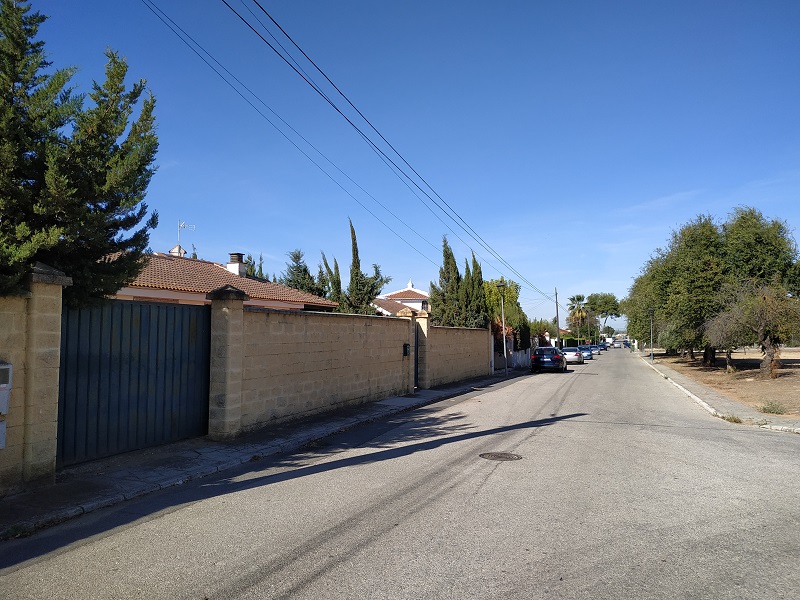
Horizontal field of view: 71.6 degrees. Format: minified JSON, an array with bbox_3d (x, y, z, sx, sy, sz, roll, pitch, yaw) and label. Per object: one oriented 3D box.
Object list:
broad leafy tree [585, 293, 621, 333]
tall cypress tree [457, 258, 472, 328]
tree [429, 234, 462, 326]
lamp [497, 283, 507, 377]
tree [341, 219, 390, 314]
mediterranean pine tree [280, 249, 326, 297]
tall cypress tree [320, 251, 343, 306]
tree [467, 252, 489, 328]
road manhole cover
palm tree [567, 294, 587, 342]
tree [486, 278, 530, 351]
[{"bbox_3d":[45.860,4.593,125.006,7.800,12.613,7.800,-2,-5,22],"label":"broad leafy tree"},{"bbox_3d":[2.930,0.767,24.812,0.950,5.292,0.950,-2,-5,22],"label":"tall cypress tree"},{"bbox_3d":[1.849,0.294,22.541,1.500,5.897,1.500,-2,-5,22],"label":"tree"},{"bbox_3d":[4.604,1.286,24.673,0.420,4.196,0.420,-2,-5,22],"label":"lamp"},{"bbox_3d":[-1.187,0.073,18.546,1.800,5.742,1.800,-2,-5,22],"label":"tree"},{"bbox_3d":[-5.444,0.463,30.049,2.900,6.680,2.900,-2,-5,22],"label":"mediterranean pine tree"},{"bbox_3d":[-2.967,0.592,24.023,1.150,5.524,1.150,-2,-5,22],"label":"tall cypress tree"},{"bbox_3d":[3.679,0.550,26.332,1.200,5.952,1.200,-2,-5,22],"label":"tree"},{"bbox_3d":[1.464,2.284,8.081,0.620,0.030,0.620,0,-4,0],"label":"road manhole cover"},{"bbox_3d":[27.993,3.623,87.975,3.200,9.022,3.200,-2,-5,22],"label":"palm tree"},{"bbox_3d":[6.394,1.336,32.992,2.900,5.379,2.900,-2,-5,22],"label":"tree"}]

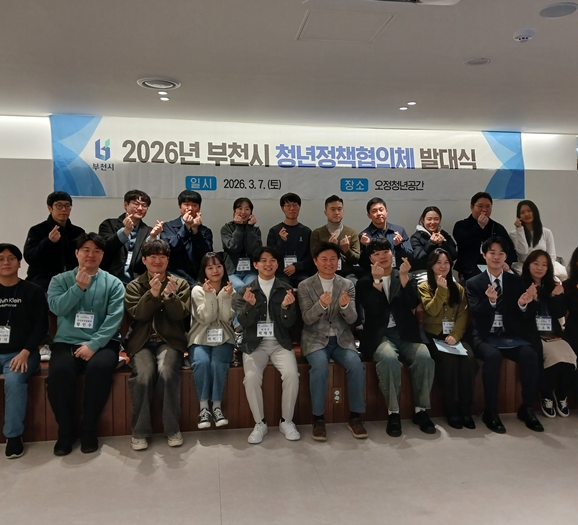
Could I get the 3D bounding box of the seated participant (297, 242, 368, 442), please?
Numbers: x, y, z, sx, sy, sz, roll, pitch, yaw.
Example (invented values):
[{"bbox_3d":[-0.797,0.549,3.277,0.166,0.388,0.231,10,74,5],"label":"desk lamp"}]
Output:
[{"bbox_3d":[0.330,0.529,4.089,0.520,1.334,0.760,0,3,-6],"label":"seated participant"}]

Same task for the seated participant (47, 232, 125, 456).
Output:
[{"bbox_3d":[-1.405,0.505,3.816,0.570,1.413,0.770,-1,3,-11],"label":"seated participant"}]

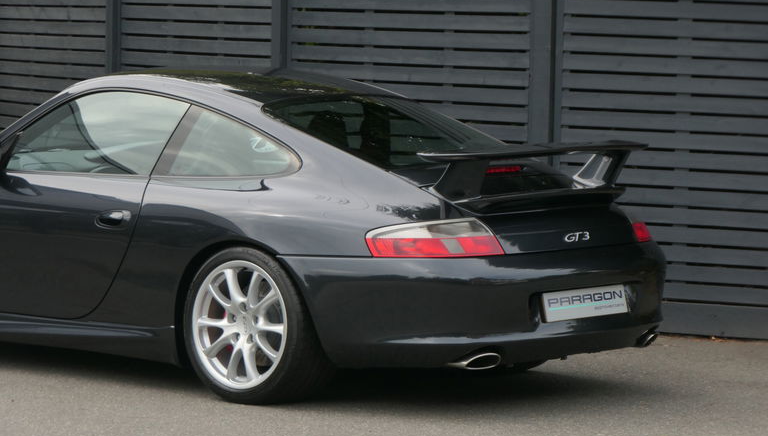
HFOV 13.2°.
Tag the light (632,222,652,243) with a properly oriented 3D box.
[{"bbox_3d":[0.992,0.010,13.503,0.170,0.155,0.520,0,4,0],"label":"light"}]

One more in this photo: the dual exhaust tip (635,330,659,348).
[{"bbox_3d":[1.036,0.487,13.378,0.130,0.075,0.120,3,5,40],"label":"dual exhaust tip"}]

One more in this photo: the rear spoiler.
[{"bbox_3d":[0.572,-0.185,13.030,0.310,0.210,1.280,3,5,40],"label":"rear spoiler"}]

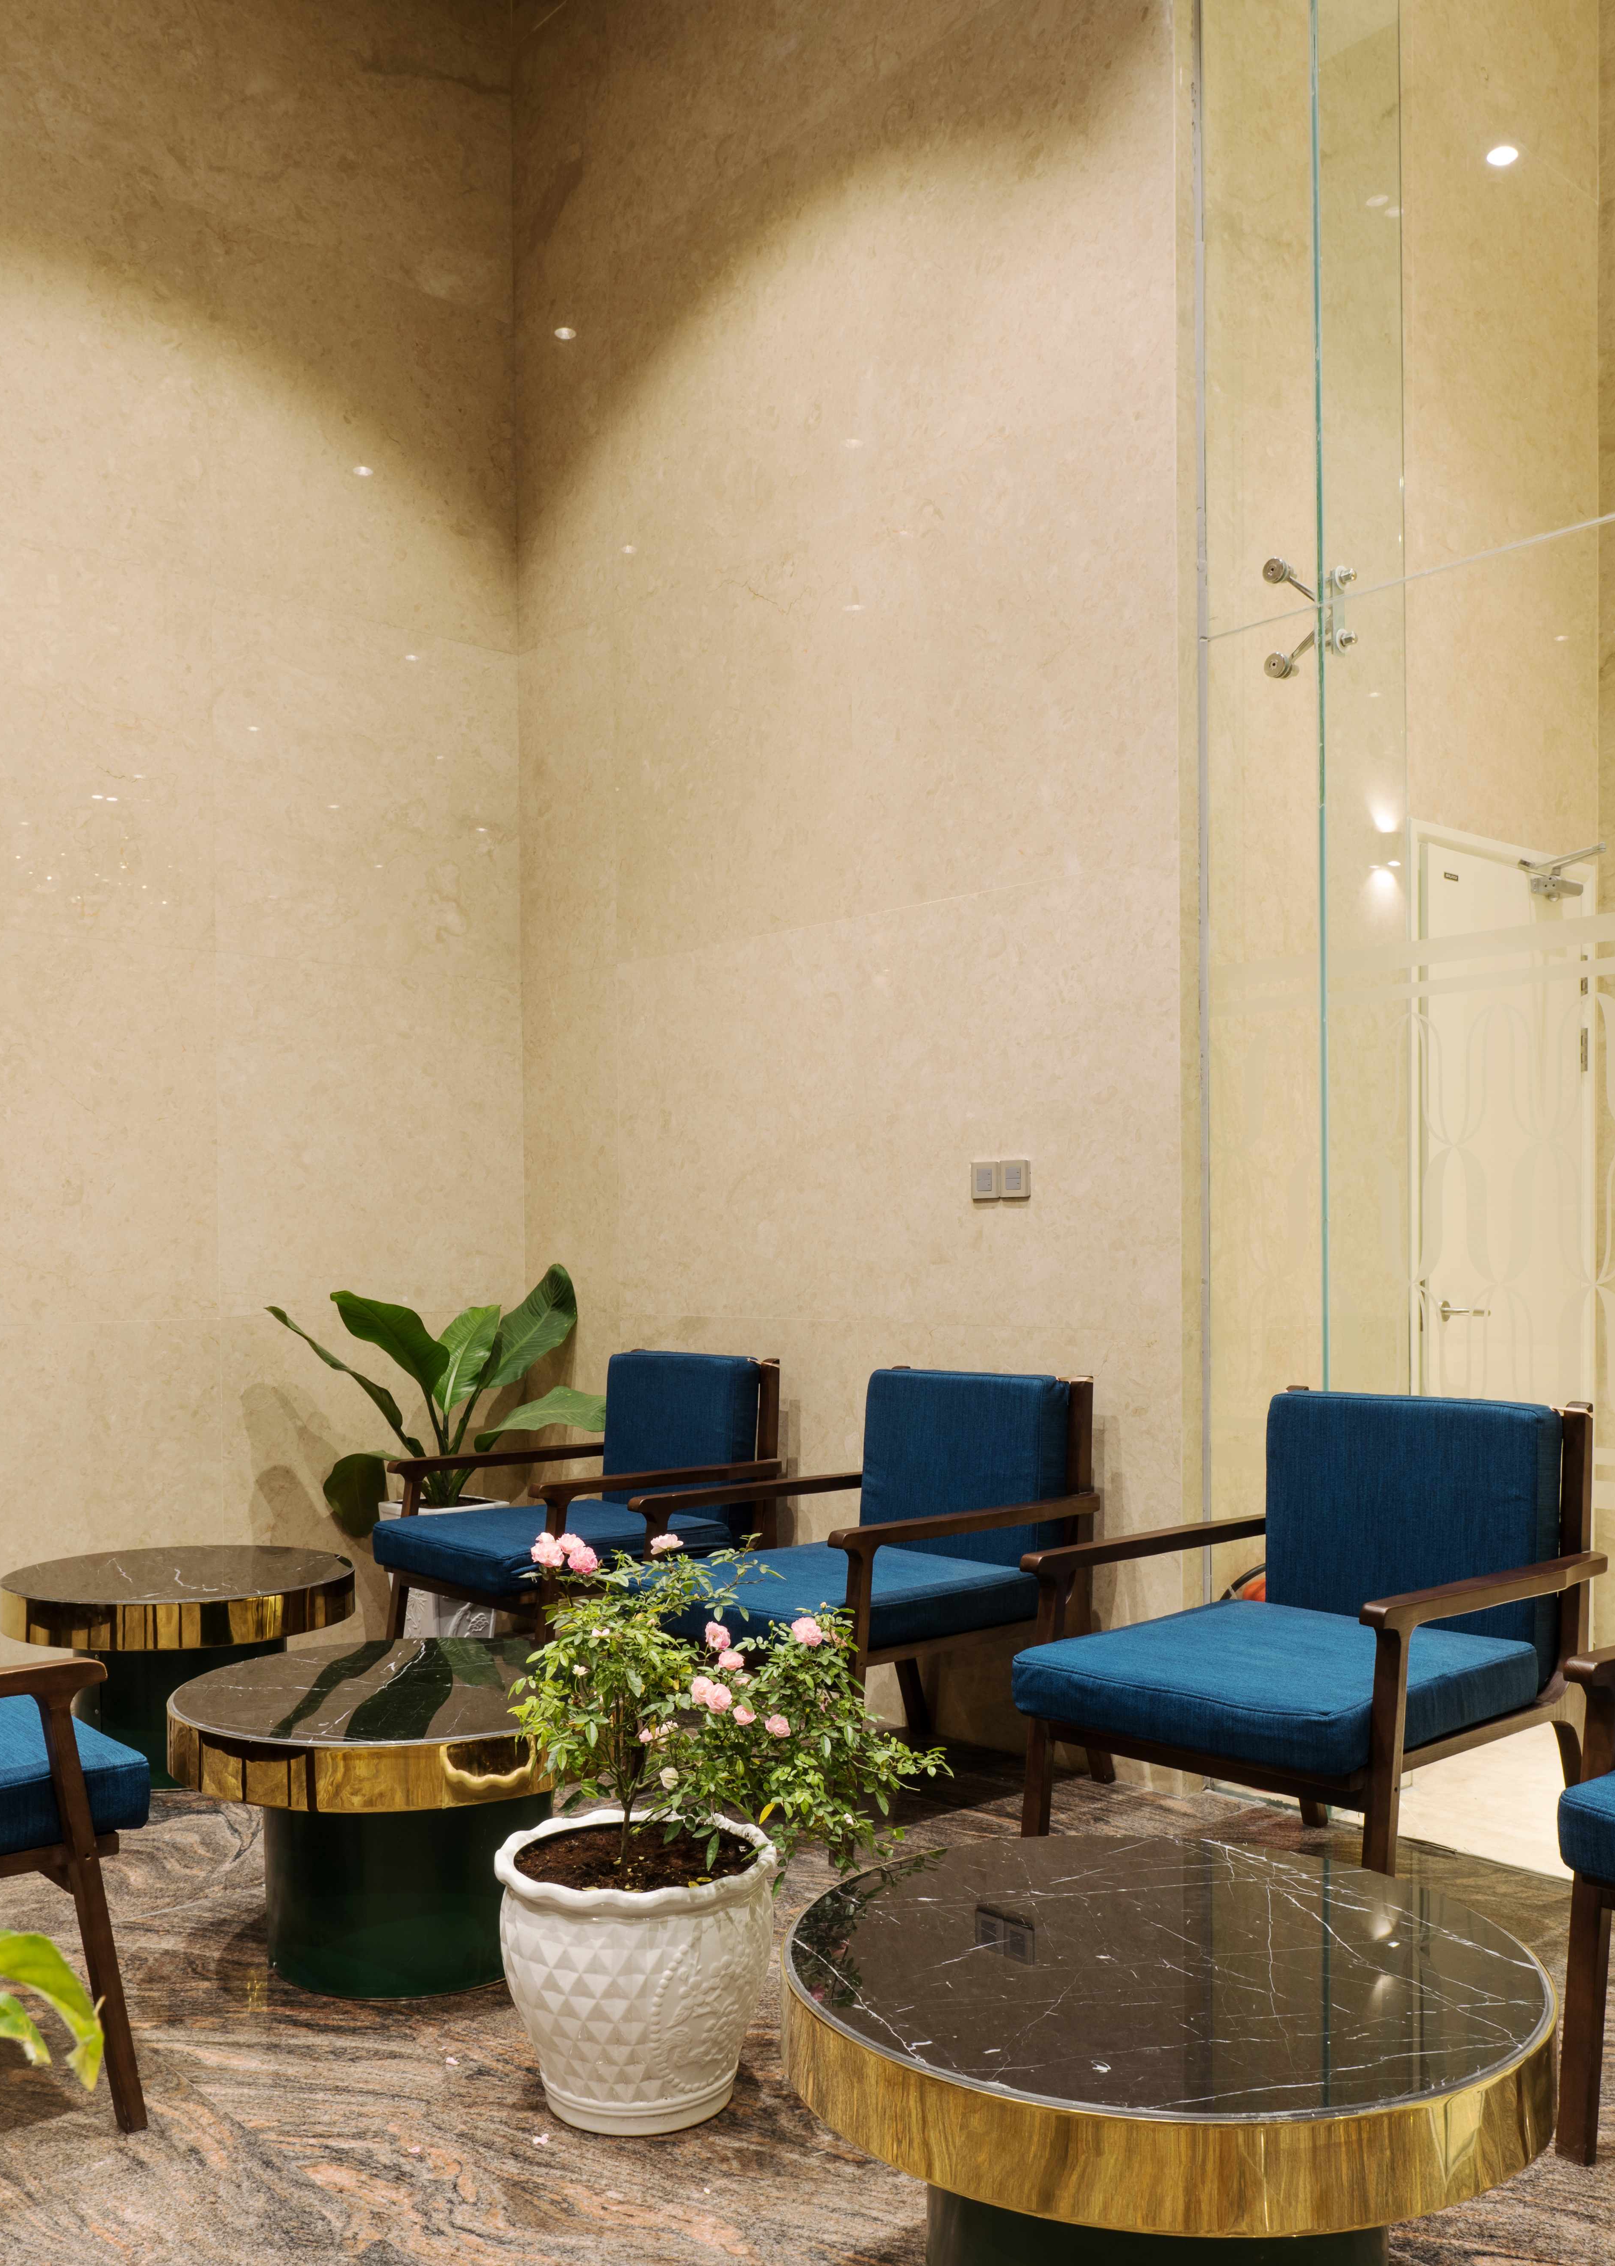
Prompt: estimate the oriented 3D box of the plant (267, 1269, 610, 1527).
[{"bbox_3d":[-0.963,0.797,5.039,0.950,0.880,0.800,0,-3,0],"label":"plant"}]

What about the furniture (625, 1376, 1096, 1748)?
[{"bbox_3d":[0.141,0.920,3.836,0.804,0.825,0.664,2,-3,-41],"label":"furniture"}]

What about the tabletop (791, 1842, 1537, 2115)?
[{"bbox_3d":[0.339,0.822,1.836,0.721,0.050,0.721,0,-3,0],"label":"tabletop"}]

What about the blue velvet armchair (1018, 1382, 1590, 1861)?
[{"bbox_3d":[0.853,0.866,3.090,0.804,0.825,0.664,2,-4,-43],"label":"blue velvet armchair"}]

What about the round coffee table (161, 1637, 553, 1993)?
[{"bbox_3d":[-0.620,1.076,2.973,0.726,0.408,0.726,0,-3,0],"label":"round coffee table"}]

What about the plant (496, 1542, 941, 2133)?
[{"bbox_3d":[-0.119,0.886,2.446,0.575,0.711,0.460,0,-3,0],"label":"plant"}]

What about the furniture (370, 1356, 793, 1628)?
[{"bbox_3d":[-0.508,0.972,4.545,0.804,0.825,0.664,2,-3,-42],"label":"furniture"}]

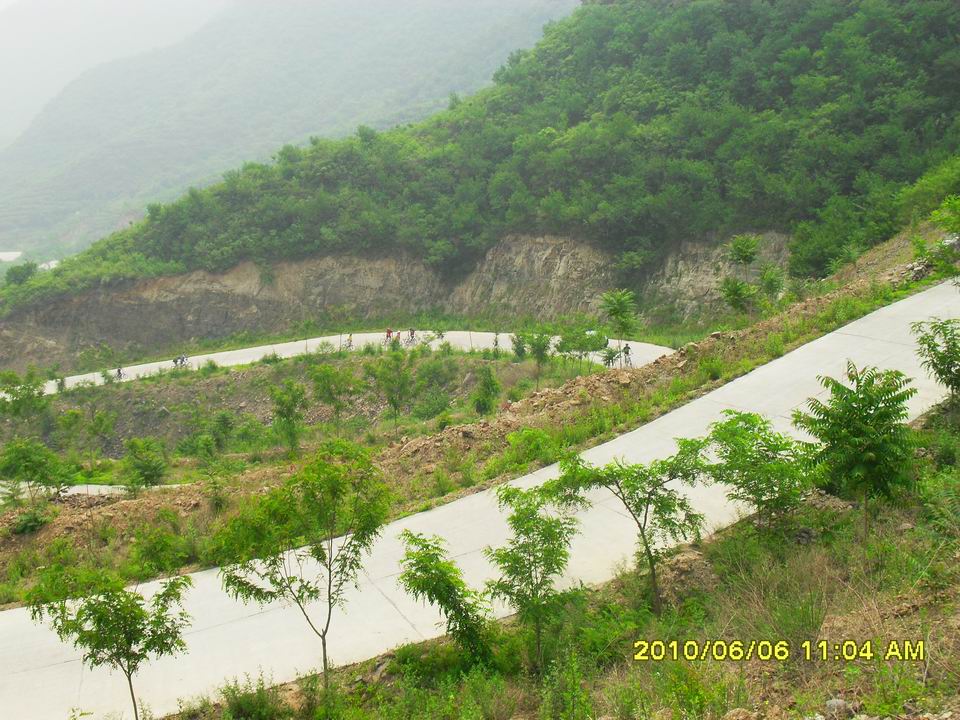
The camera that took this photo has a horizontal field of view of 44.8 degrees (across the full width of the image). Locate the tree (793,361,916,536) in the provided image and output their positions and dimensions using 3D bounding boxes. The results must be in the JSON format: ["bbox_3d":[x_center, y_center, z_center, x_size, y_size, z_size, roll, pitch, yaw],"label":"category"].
[{"bbox_3d":[7.459,1.783,23.200,2.470,3.440,2.300,2,12,18],"label":"tree"}]

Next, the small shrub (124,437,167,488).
[{"bbox_3d":[-14.359,4.400,50.000,1.970,2.170,1.840,-5,12,-16],"label":"small shrub"}]

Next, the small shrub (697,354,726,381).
[{"bbox_3d":[6.598,0.214,33.200,0.860,0.700,0.800,0,12,11],"label":"small shrub"}]

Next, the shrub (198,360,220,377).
[{"bbox_3d":[-29.261,0.919,126.000,2.380,1.680,2.210,-5,12,-13],"label":"shrub"}]

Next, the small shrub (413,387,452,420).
[{"bbox_3d":[-2.790,2.560,67.000,2.190,1.790,2.030,-3,11,-2],"label":"small shrub"}]

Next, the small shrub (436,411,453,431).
[{"bbox_3d":[-1.874,3.247,61.500,0.840,1.160,0.790,-2,11,-2],"label":"small shrub"}]

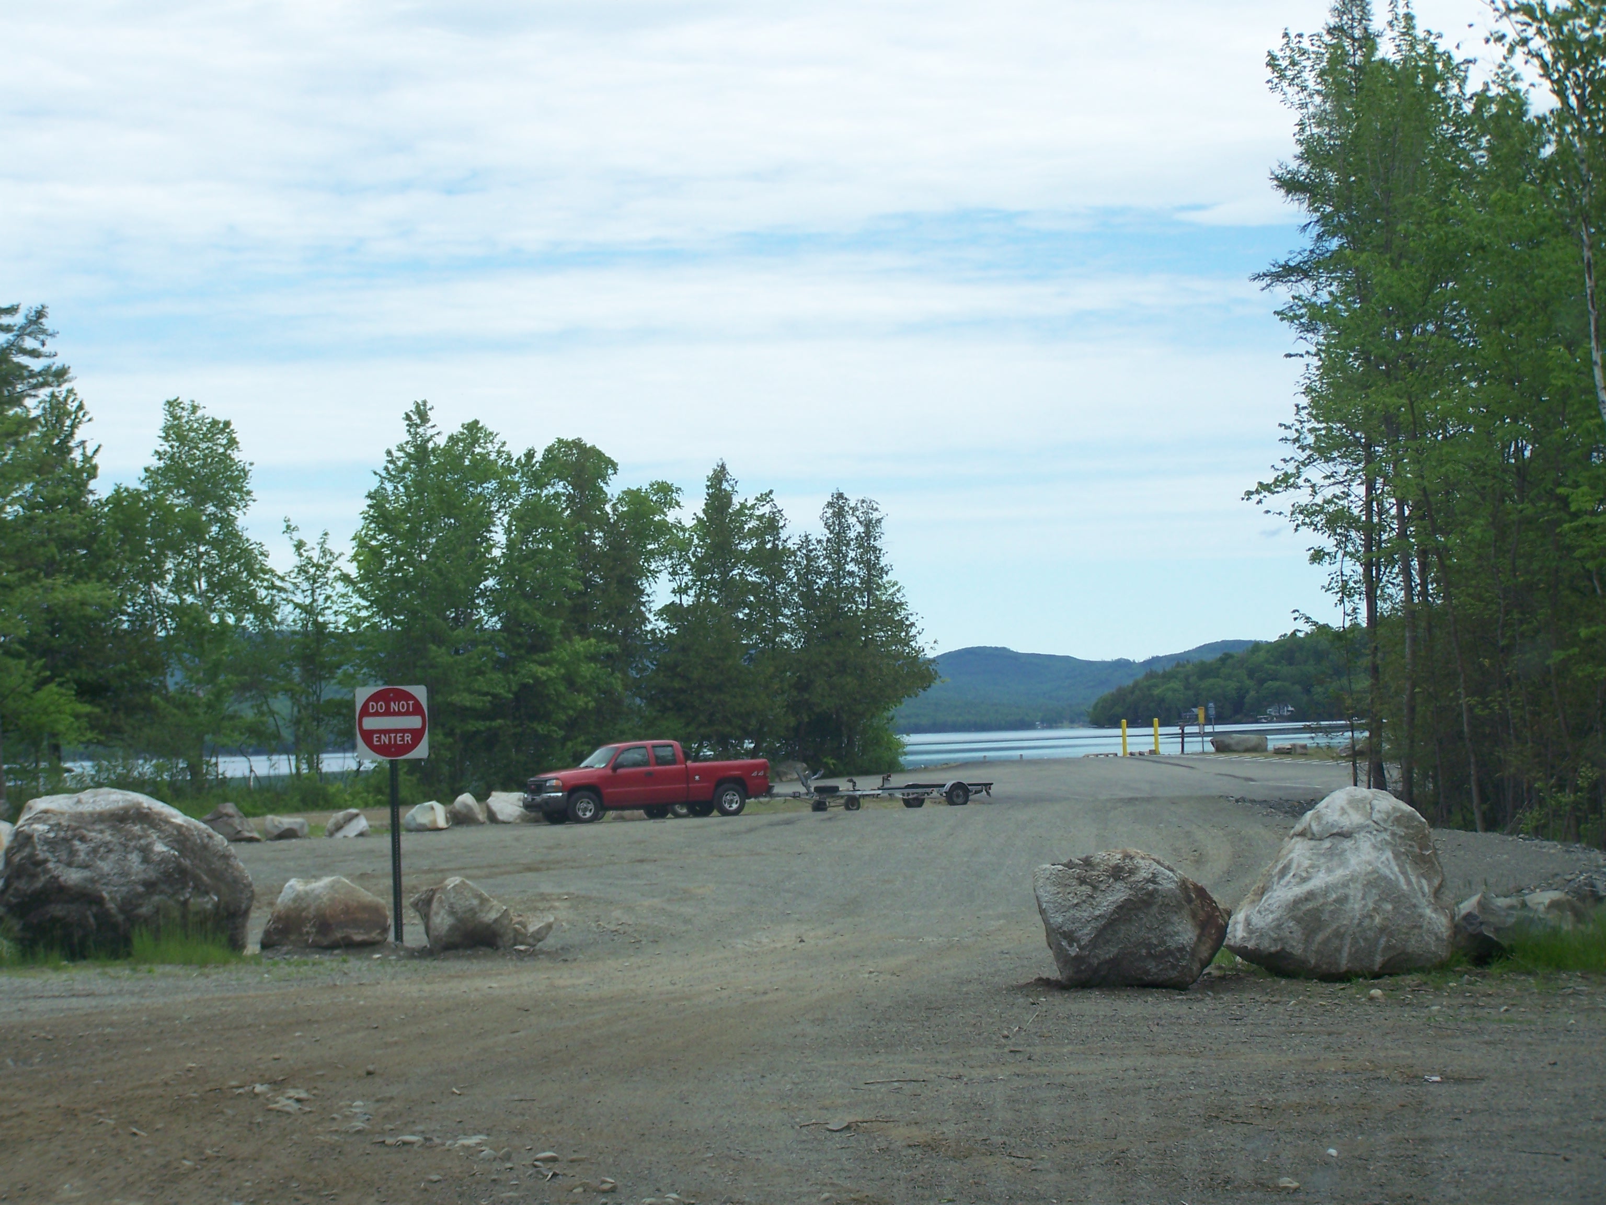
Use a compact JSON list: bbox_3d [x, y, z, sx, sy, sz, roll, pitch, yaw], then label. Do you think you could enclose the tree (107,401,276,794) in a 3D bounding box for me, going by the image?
[{"bbox_3d":[-19.831,-0.245,104.000,5.381,12.758,5.200,-1,-2,-11],"label":"tree"}]

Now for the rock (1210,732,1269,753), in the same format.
[{"bbox_3d":[13.892,4.498,102.000,1.830,0.580,0.950,-2,-2,8],"label":"rock"}]

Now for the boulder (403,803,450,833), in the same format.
[{"bbox_3d":[-8.244,4.692,70.000,1.043,0.631,0.850,-1,-2,-7],"label":"boulder"}]

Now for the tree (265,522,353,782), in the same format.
[{"bbox_3d":[-15.731,1.699,102.000,2.798,8.475,2.800,-1,-2,-9],"label":"tree"}]

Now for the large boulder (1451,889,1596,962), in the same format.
[{"bbox_3d":[4.706,2.109,20.900,0.950,0.500,0.750,-3,-2,12],"label":"large boulder"}]

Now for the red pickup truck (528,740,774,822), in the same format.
[{"bbox_3d":[-3.665,4.125,74.500,5.800,1.880,2.000,-1,-2,-26],"label":"red pickup truck"}]

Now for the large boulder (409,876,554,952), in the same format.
[{"bbox_3d":[-2.649,2.566,26.400,1.190,0.631,0.850,-1,-2,-6],"label":"large boulder"}]

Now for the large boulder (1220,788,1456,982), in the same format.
[{"bbox_3d":[3.498,1.827,20.900,1.466,1.253,1.300,-2,-2,9],"label":"large boulder"}]

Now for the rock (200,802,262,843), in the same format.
[{"bbox_3d":[-12.355,4.726,68.900,1.360,0.860,1.000,-2,-2,-10],"label":"rock"}]

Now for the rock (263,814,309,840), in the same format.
[{"bbox_3d":[-10.706,4.651,66.300,0.961,0.546,0.750,-1,-2,-9],"label":"rock"}]

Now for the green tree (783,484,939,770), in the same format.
[{"bbox_3d":[1.914,0.988,105.000,4.800,9.100,4.600,-2,-2,1],"label":"green tree"}]

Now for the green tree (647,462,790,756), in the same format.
[{"bbox_3d":[-3.069,0.637,116.000,5.183,11.412,5.000,-2,-2,-2],"label":"green tree"}]

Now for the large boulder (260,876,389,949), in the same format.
[{"bbox_3d":[-4.054,2.628,27.150,1.090,0.610,0.800,-2,-2,-9],"label":"large boulder"}]

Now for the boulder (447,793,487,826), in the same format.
[{"bbox_3d":[-7.773,4.771,74.000,0.899,0.754,0.800,-1,-2,-6],"label":"boulder"}]

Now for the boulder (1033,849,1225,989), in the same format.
[{"bbox_3d":[2.069,2.005,20.300,1.210,0.880,1.000,-2,-2,6],"label":"boulder"}]

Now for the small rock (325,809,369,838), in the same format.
[{"bbox_3d":[-9.802,4.746,68.800,0.970,0.620,0.750,-2,-2,-8],"label":"small rock"}]

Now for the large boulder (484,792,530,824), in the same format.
[{"bbox_3d":[-6.987,4.934,77.000,1.250,0.760,0.900,-2,-2,-5],"label":"large boulder"}]

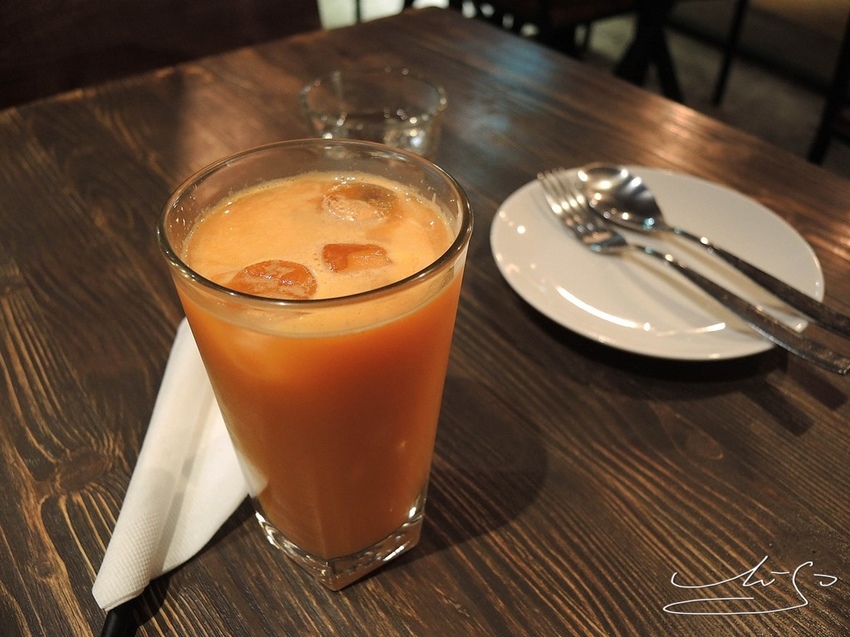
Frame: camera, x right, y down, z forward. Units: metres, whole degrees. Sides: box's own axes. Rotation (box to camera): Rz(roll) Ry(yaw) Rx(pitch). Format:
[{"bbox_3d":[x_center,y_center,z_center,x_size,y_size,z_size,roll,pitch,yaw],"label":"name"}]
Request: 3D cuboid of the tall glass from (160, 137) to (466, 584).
[{"bbox_3d":[-0.031,0.026,0.239,0.084,0.149,0.084,1,42,-1],"label":"tall glass"}]

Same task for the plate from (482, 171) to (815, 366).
[{"bbox_3d":[0.133,-0.035,0.410,0.188,0.021,0.188,1,42,-1],"label":"plate"}]

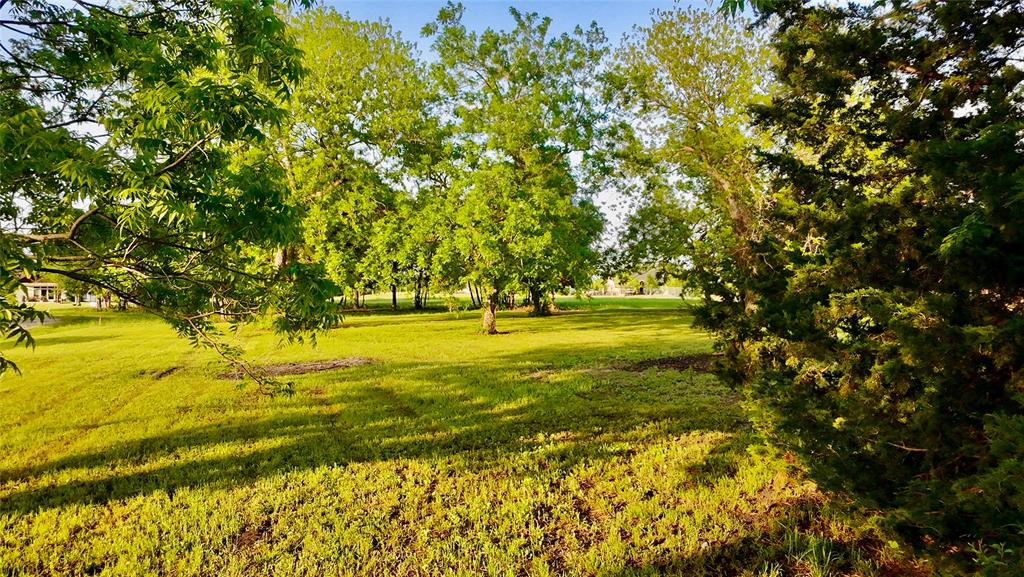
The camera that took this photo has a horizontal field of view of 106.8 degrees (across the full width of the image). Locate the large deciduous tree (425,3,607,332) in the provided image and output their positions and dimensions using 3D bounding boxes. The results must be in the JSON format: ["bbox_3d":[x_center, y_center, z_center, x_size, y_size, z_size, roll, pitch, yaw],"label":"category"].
[{"bbox_3d":[0.138,-4.773,15.000,7.179,13.016,6.800,0,0,0],"label":"large deciduous tree"}]

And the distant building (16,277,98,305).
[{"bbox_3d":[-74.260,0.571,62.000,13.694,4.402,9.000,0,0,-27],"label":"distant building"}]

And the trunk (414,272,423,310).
[{"bbox_3d":[-6.638,0.213,27.000,0.568,2.698,0.500,0,0,0],"label":"trunk"}]

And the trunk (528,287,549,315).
[{"bbox_3d":[1.498,0.735,21.500,1.131,1.696,1.000,0,0,0],"label":"trunk"}]

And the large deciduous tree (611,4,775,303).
[{"bbox_3d":[8.918,-6.445,19.000,8.194,15.288,7.800,0,0,0],"label":"large deciduous tree"}]

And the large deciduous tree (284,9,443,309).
[{"bbox_3d":[-8.005,-6.846,20.500,8.517,16.495,8.000,0,0,0],"label":"large deciduous tree"}]

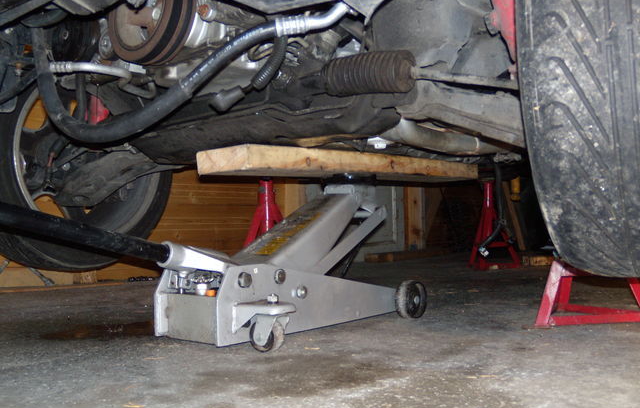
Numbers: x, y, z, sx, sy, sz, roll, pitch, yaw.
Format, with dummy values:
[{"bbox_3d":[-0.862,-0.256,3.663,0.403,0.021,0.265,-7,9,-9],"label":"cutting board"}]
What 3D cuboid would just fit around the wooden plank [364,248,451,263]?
[{"bbox_3d":[0.566,0.307,4.114,0.156,0.047,0.950,-1,-1,29],"label":"wooden plank"}]

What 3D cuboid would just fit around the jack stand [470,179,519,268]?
[{"bbox_3d":[0.827,0.095,3.225,0.230,0.432,0.250,0,-1,-10],"label":"jack stand"}]

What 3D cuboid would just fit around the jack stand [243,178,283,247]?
[{"bbox_3d":[-0.175,0.102,2.204,0.250,0.375,0.230,0,-1,14],"label":"jack stand"}]

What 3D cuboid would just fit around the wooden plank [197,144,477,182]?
[{"bbox_3d":[0.117,-0.089,1.672,0.143,0.046,0.970,-4,-2,39],"label":"wooden plank"}]

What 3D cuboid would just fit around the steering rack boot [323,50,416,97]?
[{"bbox_3d":[0.073,-0.192,0.985,0.152,0.061,0.061,5,2,38],"label":"steering rack boot"}]

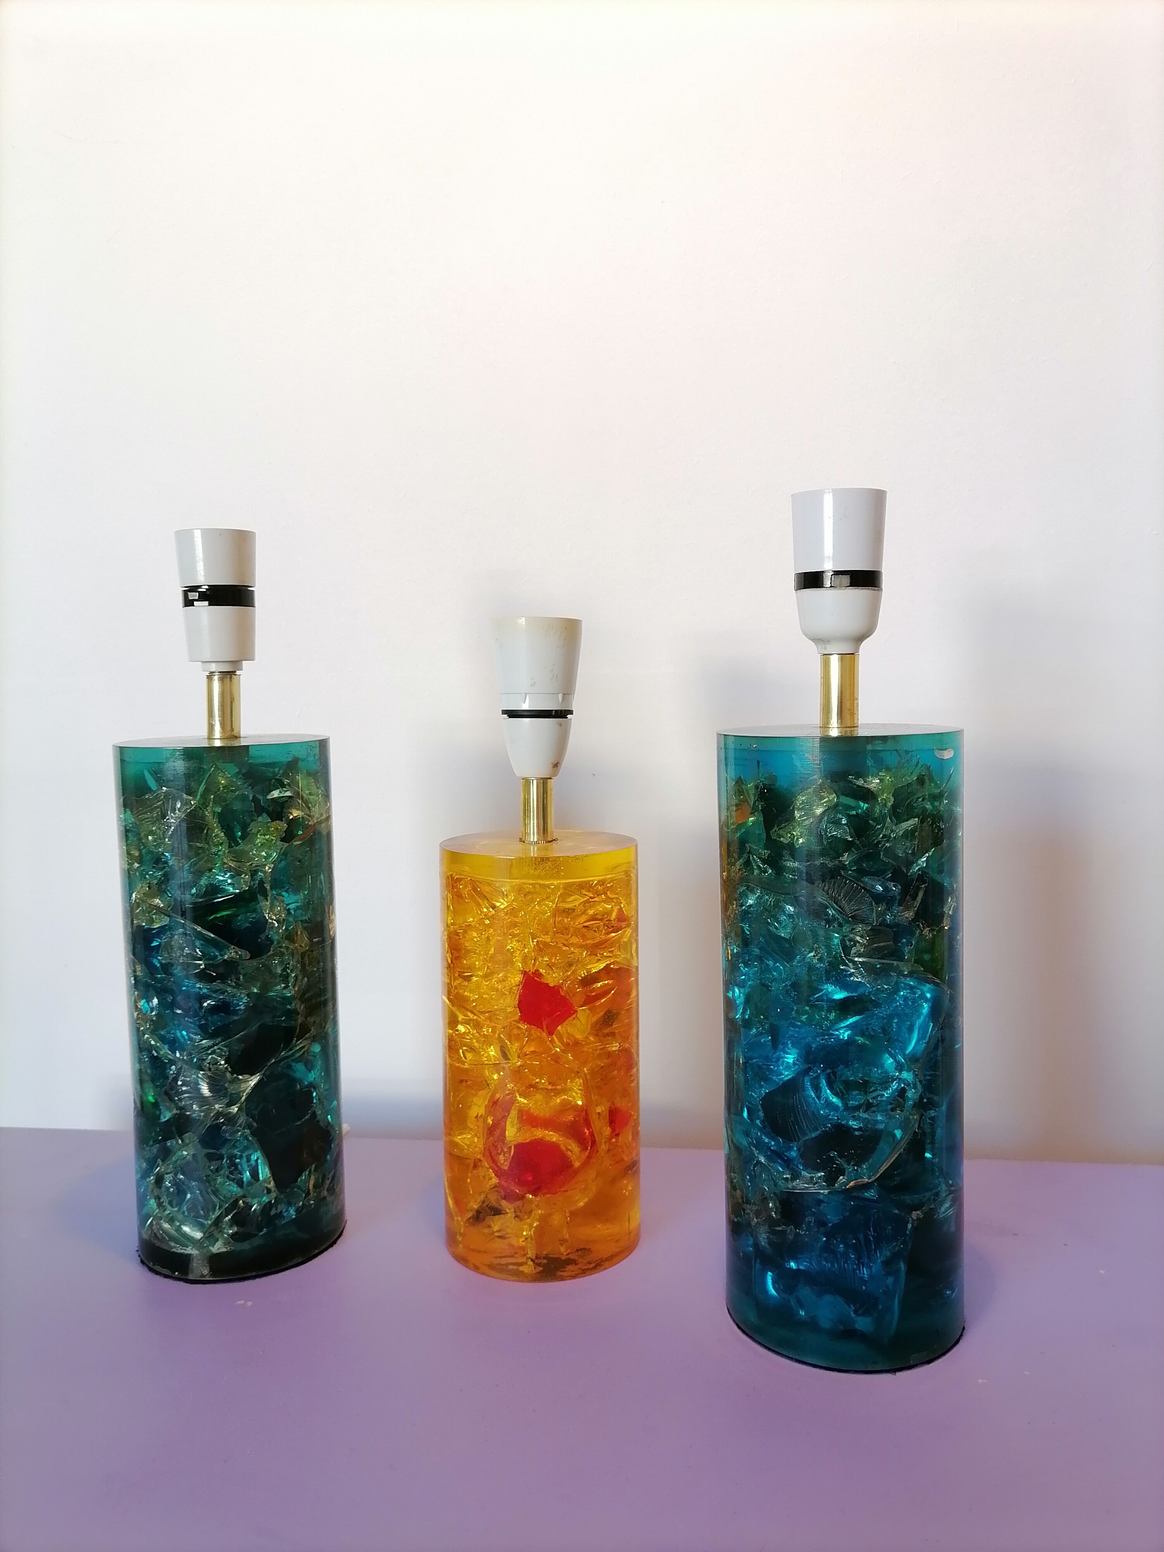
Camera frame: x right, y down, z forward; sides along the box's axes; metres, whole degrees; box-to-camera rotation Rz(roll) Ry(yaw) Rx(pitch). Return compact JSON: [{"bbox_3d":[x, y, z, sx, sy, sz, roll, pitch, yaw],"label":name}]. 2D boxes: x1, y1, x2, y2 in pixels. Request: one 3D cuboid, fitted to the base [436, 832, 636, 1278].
[{"bbox_3d":[-0.020,0.131,0.577,0.097,0.198,0.097,-1,5,0],"label":"base"}]

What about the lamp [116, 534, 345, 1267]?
[{"bbox_3d":[-0.174,0.058,0.576,0.102,0.349,0.102,-2,5,-17],"label":"lamp"}]

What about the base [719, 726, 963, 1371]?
[{"bbox_3d":[0.114,0.107,0.503,0.102,0.254,0.102,0,5,13],"label":"base"}]

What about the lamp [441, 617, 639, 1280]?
[{"bbox_3d":[-0.021,0.077,0.573,0.097,0.306,0.097,-1,5,-2],"label":"lamp"}]

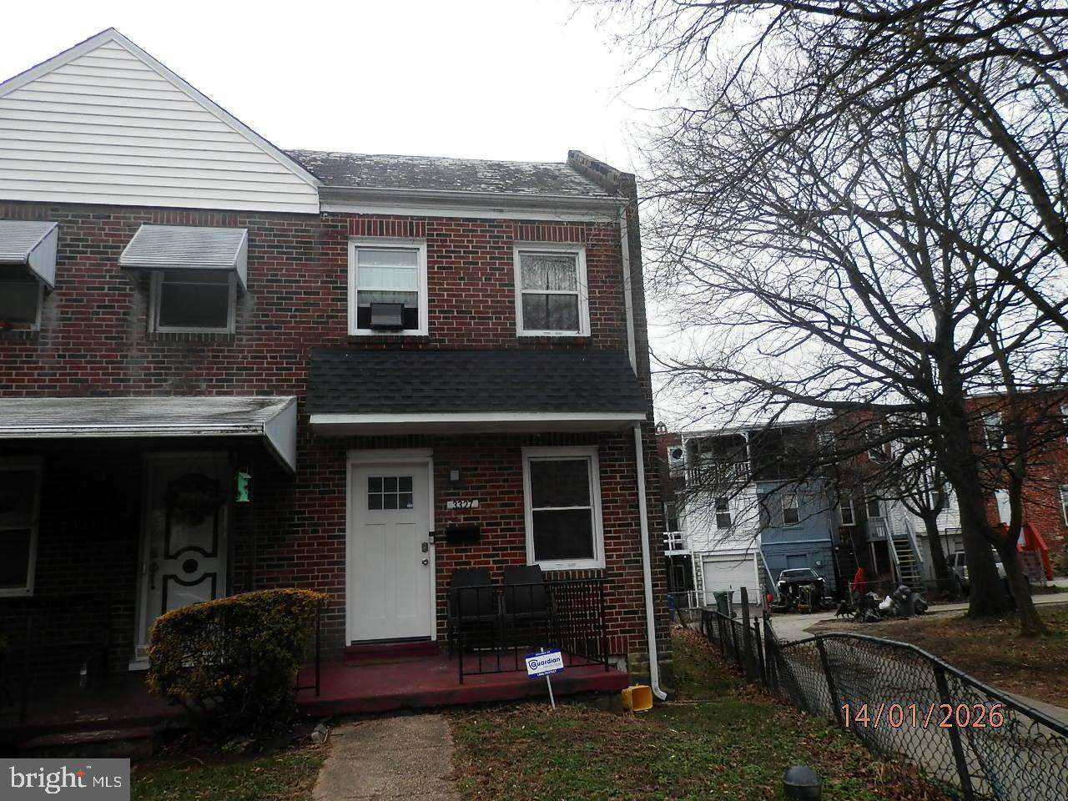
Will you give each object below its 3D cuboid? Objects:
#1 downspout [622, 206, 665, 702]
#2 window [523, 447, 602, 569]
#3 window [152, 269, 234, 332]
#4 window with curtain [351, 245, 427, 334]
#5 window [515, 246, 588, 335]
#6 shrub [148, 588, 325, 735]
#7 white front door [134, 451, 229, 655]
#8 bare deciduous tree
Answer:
[{"bbox_3d":[1.366,0.475,9.581,0.140,6.184,0.130,0,-11,-11],"label":"downspout"},{"bbox_3d":[0.357,1.292,9.320,0.950,1.488,0.100,0,-11,-11],"label":"window"},{"bbox_3d":[-3.973,-1.342,9.024,0.955,1.166,0.100,0,-11,-11],"label":"window"},{"bbox_3d":[-1.780,-1.389,9.428,0.950,1.232,0.120,0,-11,-11],"label":"window with curtain"},{"bbox_3d":[0.230,-1.412,9.835,0.945,1.242,0.100,0,-11,-11],"label":"window"},{"bbox_3d":[-2.283,2.031,6.008,1.220,1.100,0.900,0,-11,-11],"label":"shrub"},{"bbox_3d":[-3.826,1.659,8.434,0.900,2.170,0.100,0,-11,-11],"label":"white front door"},{"bbox_3d":[7.181,-1.462,17.000,9.500,12.400,8.500,0,-11,-11],"label":"bare deciduous tree"}]

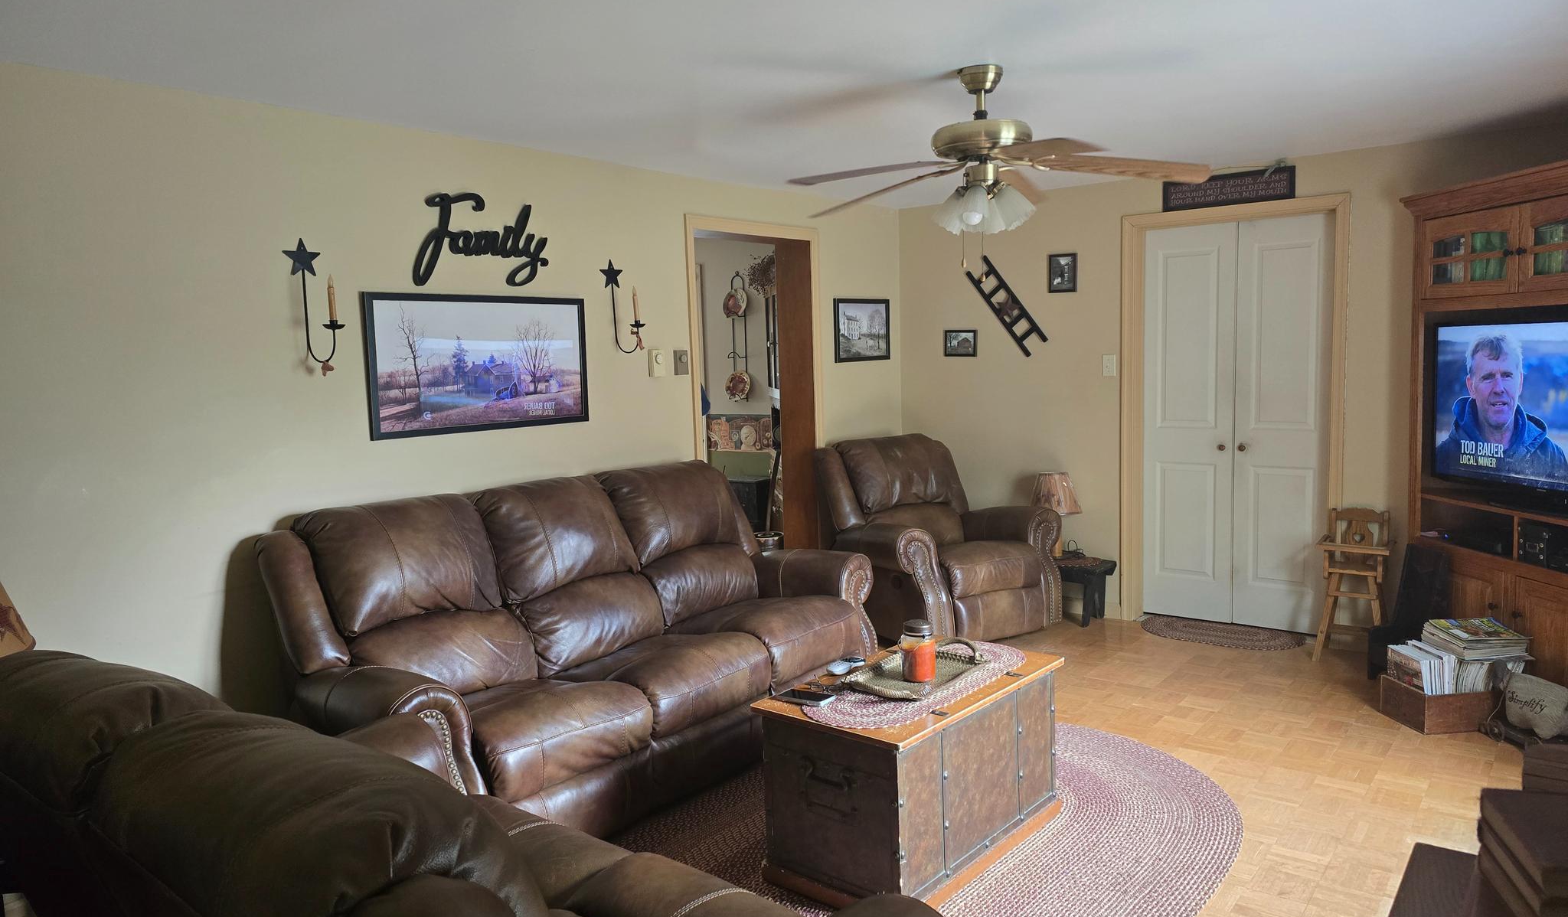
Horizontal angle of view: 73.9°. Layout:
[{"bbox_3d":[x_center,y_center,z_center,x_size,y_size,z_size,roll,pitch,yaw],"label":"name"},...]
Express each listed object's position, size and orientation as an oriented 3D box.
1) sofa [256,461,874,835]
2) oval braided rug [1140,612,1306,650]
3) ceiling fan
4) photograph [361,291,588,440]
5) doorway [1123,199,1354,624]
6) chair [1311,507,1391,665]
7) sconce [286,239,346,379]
[{"bbox_3d":[-0.618,0.605,3.782,0.980,1.030,2.260,3,8,40],"label":"sofa"},{"bbox_3d":[2.194,0.888,5.267,0.800,0.012,0.480,3,7,38],"label":"oval braided rug"},{"bbox_3d":[0.594,-0.925,3.132,1.300,0.480,1.300,3,7,38],"label":"ceiling fan"},{"bbox_3d":[-1.119,-0.355,3.913,0.030,0.495,0.966,3,8,38],"label":"photograph"},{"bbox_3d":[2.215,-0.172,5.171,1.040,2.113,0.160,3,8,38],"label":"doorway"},{"bbox_3d":[2.589,0.577,4.701,0.310,0.700,0.270,3,8,38],"label":"chair"},{"bbox_3d":[-1.473,-0.482,3.308,0.215,0.440,0.127,3,8,38],"label":"sconce"}]

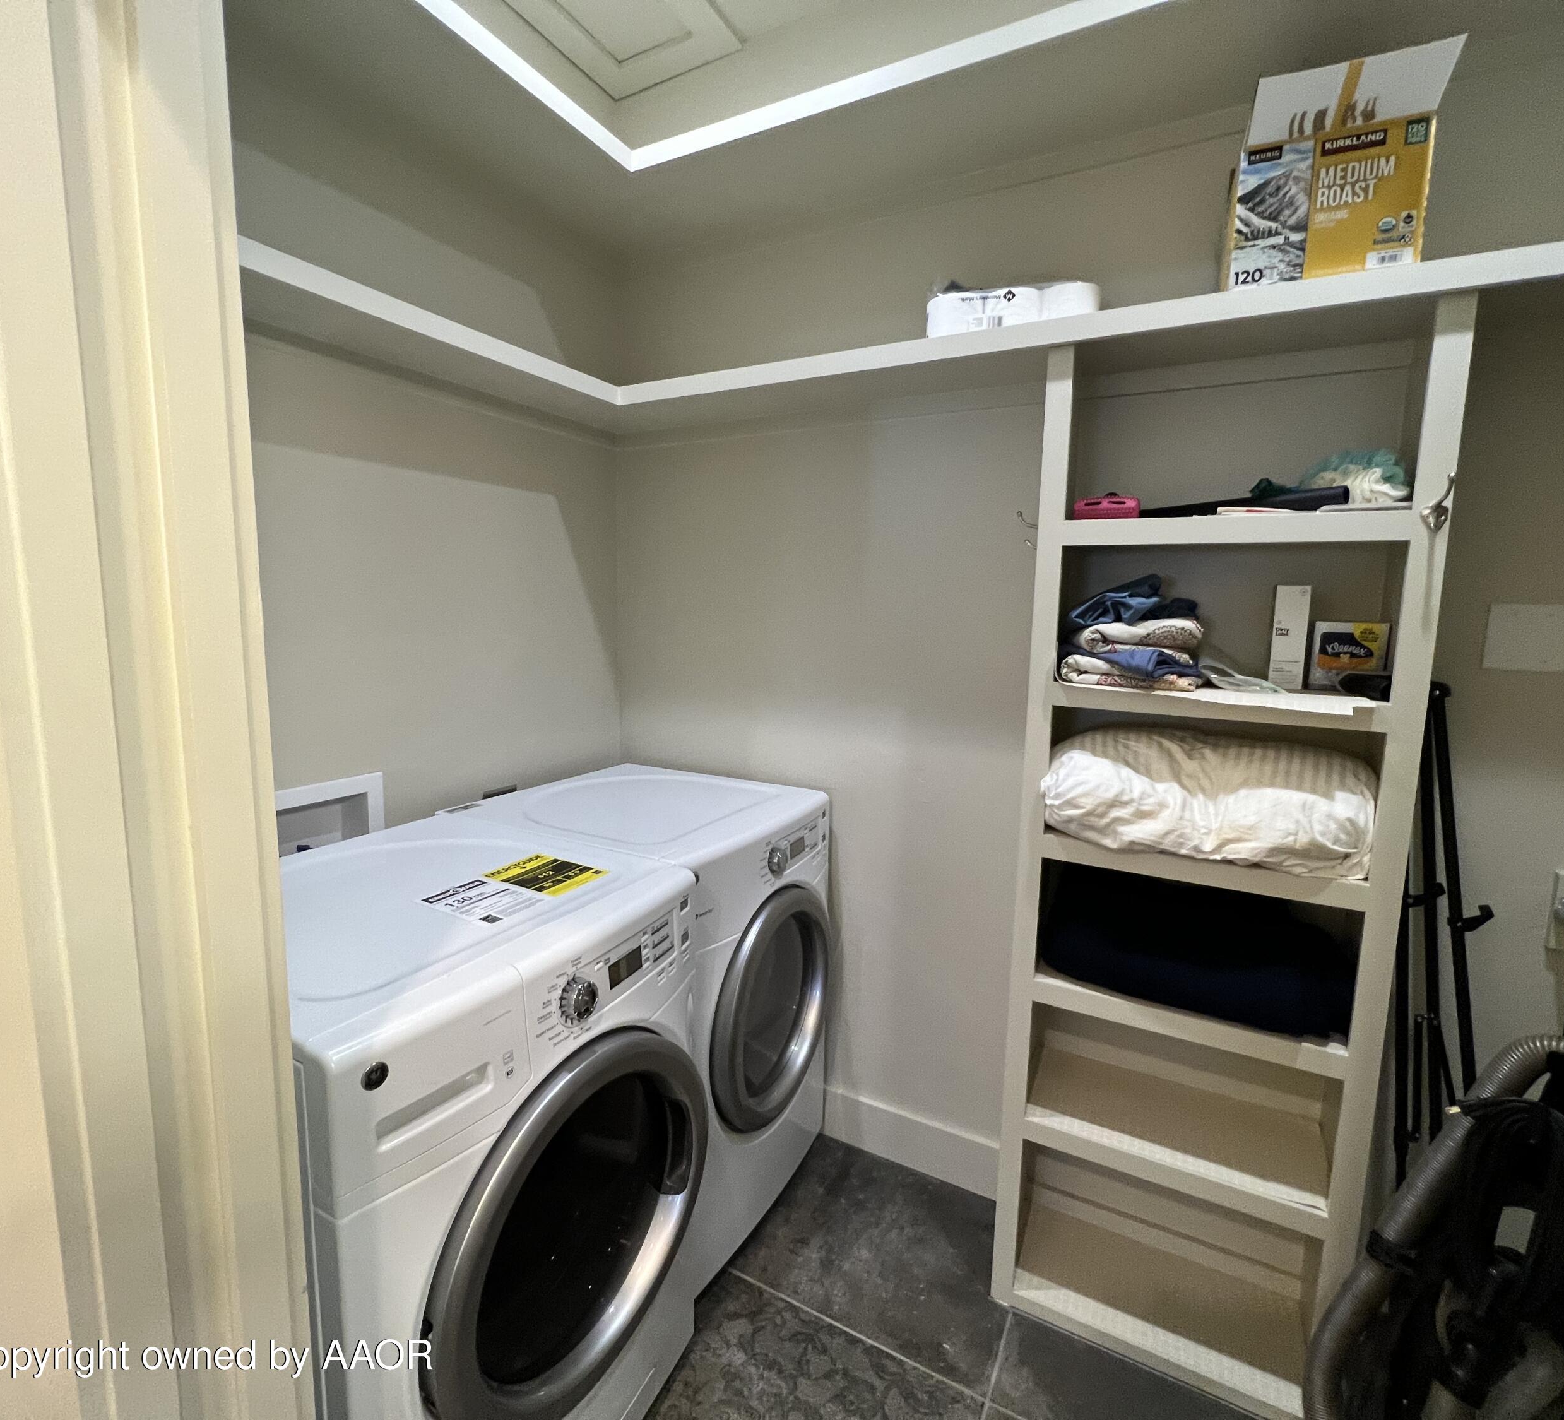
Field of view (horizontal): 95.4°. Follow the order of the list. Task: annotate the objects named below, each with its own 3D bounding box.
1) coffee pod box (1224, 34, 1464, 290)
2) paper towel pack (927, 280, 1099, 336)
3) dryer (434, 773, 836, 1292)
[{"bbox_3d":[0.920,-0.852,1.206,0.260,0.305,0.225,4,8,23],"label":"coffee pod box"},{"bbox_3d":[0.482,-0.791,1.488,0.320,0.100,0.205,3,8,19],"label":"paper towel pack"},{"bbox_3d":[-0.339,0.751,1.898,0.790,1.020,0.686,5,9,30],"label":"dryer"}]

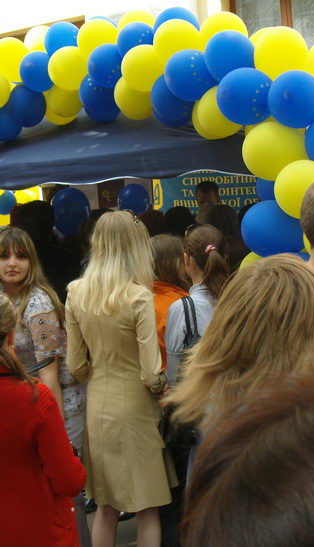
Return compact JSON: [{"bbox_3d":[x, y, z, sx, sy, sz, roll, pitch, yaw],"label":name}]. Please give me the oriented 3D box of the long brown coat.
[{"bbox_3d":[-0.153,0.495,3.280,0.420,0.930,0.320,-3,2,16],"label":"long brown coat"}]

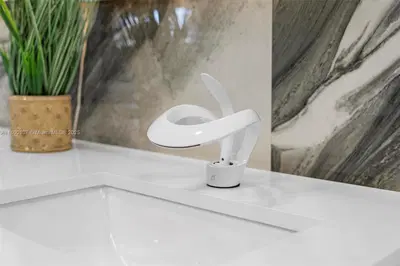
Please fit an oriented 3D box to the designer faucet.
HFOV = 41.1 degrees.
[{"bbox_3d":[0.013,-0.001,0.789,0.108,0.170,0.205,6,10,44],"label":"designer faucet"}]

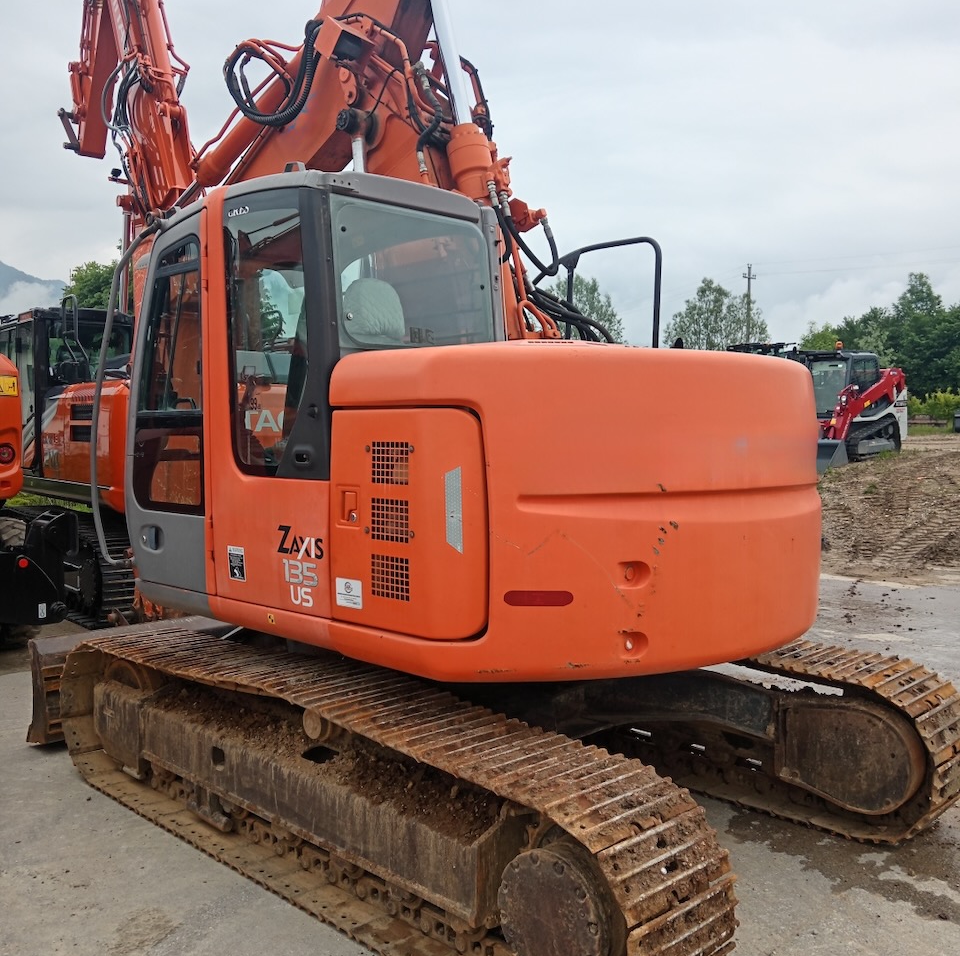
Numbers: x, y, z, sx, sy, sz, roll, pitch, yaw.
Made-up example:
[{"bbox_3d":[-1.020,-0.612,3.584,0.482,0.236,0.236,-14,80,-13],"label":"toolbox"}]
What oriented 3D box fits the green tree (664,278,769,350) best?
[{"bbox_3d":[15.139,-7.425,64.243,6.867,10.738,6.500,1,3,14],"label":"green tree"}]

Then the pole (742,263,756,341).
[{"bbox_3d":[16.174,-7.414,60.251,1.200,11.085,0.300,-1,3,-33],"label":"pole"}]

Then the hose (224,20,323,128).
[{"bbox_3d":[-1.124,-2.185,5.407,0.630,0.550,0.250,3,4,42],"label":"hose"}]

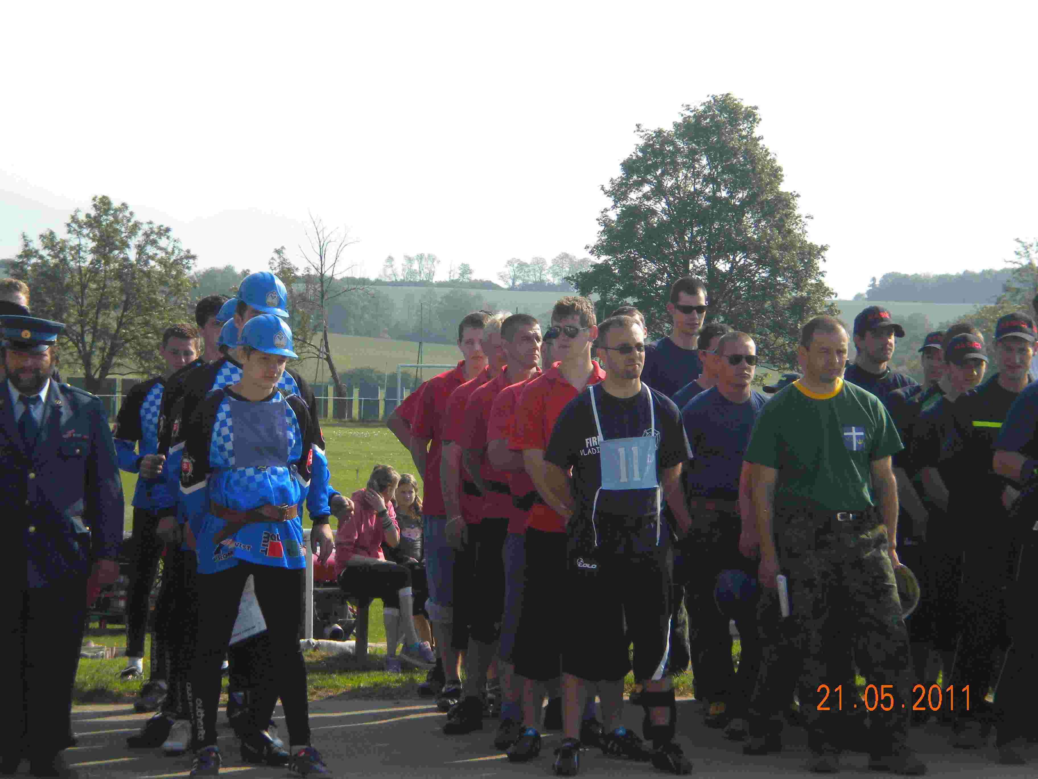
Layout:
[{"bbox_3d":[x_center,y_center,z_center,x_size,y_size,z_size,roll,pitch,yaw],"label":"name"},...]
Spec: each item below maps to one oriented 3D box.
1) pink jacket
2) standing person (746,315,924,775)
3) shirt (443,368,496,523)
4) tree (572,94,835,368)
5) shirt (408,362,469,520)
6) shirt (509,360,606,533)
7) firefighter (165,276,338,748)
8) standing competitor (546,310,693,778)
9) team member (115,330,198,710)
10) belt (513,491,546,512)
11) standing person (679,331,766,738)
[{"bbox_3d":[-0.815,0.755,16.700,0.360,0.460,0.400,0,0,41],"label":"pink jacket"},{"bbox_3d":[1.229,0.603,12.350,0.660,1.780,0.420,0,1,-20],"label":"standing person"},{"bbox_3d":[-0.078,0.243,14.000,0.550,0.690,0.310,0,1,-21],"label":"shirt"},{"bbox_3d":[7.500,-5.390,128.000,10.700,13.300,10.200,0,0,0],"label":"tree"},{"bbox_3d":[-0.257,0.231,14.800,0.500,0.730,0.320,0,0,-15],"label":"shirt"},{"bbox_3d":[0.229,0.232,12.800,0.560,0.700,0.310,0,1,-22],"label":"shirt"},{"bbox_3d":[-1.074,0.490,12.650,0.660,1.910,0.420,0,0,-18],"label":"firefighter"},{"bbox_3d":[0.390,0.603,12.350,0.590,1.780,0.400,0,1,-20],"label":"standing competitor"},{"bbox_3d":[-1.712,0.542,15.300,0.600,1.750,0.400,0,1,-17],"label":"team member"},{"bbox_3d":[0.141,0.455,12.850,0.370,0.090,0.280,0,0,-15],"label":"belt"},{"bbox_3d":[0.875,0.609,13.400,0.500,1.730,0.340,0,0,-20],"label":"standing person"}]

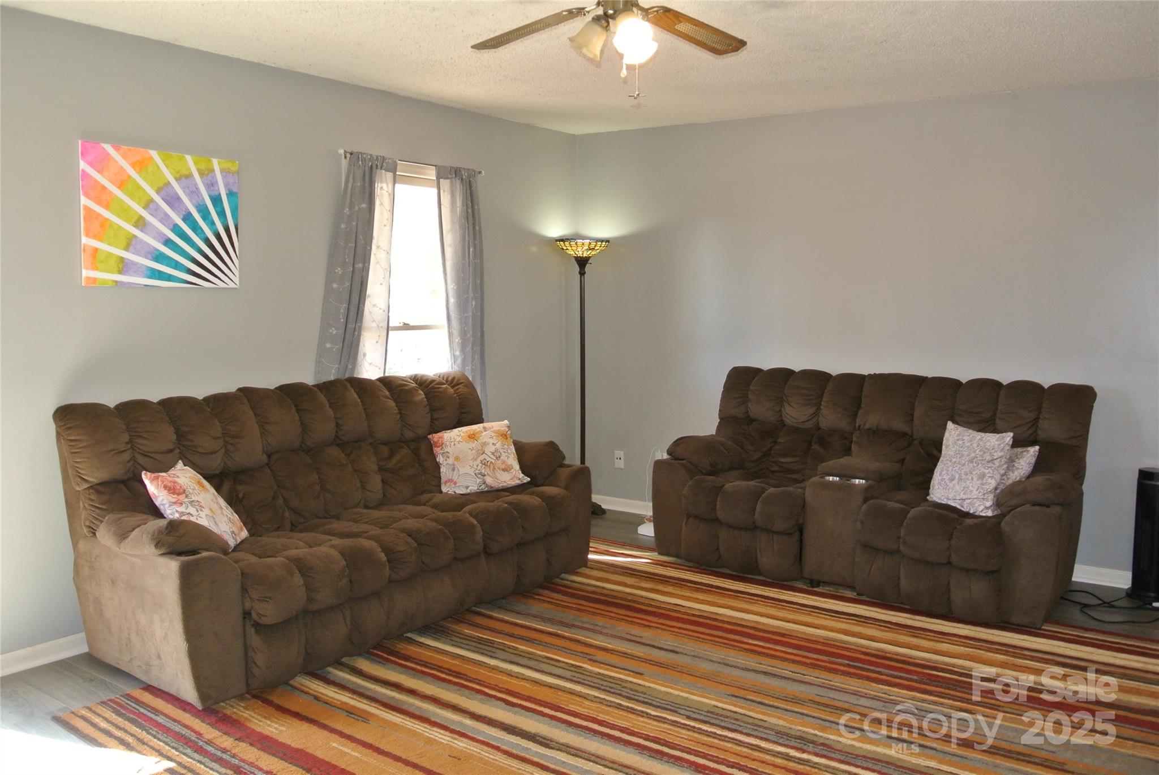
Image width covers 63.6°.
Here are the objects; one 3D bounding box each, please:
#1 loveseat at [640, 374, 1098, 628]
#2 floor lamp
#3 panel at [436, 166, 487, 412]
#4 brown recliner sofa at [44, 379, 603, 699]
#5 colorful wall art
[{"bbox_3d":[1.427,0.446,4.709,1.980,0.990,0.900,5,8,37],"label":"loveseat"},{"bbox_3d":[0.032,-0.067,5.978,0.345,1.765,0.345,0,6,0],"label":"floor lamp"},{"bbox_3d":[-0.649,-0.335,5.188,0.090,1.750,0.410,5,7,35],"label":"panel"},{"bbox_3d":[-0.945,0.493,4.142,0.920,0.990,2.230,4,7,34],"label":"brown recliner sofa"},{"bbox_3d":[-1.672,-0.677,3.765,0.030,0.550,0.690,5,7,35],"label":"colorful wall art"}]

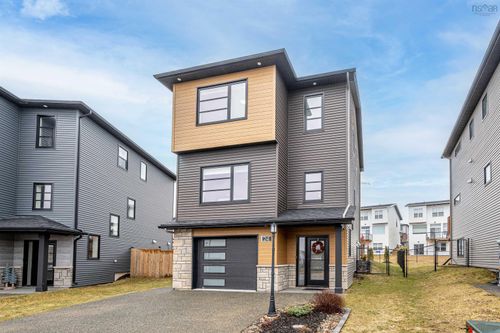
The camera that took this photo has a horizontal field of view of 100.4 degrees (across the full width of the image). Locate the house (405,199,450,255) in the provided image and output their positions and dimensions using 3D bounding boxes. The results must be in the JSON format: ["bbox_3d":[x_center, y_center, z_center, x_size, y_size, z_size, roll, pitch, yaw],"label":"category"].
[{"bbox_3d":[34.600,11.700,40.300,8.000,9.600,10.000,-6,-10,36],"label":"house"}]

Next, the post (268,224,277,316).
[{"bbox_3d":[0.560,2.530,5.200,0.180,2.300,0.180,-1,-8,8],"label":"post"}]

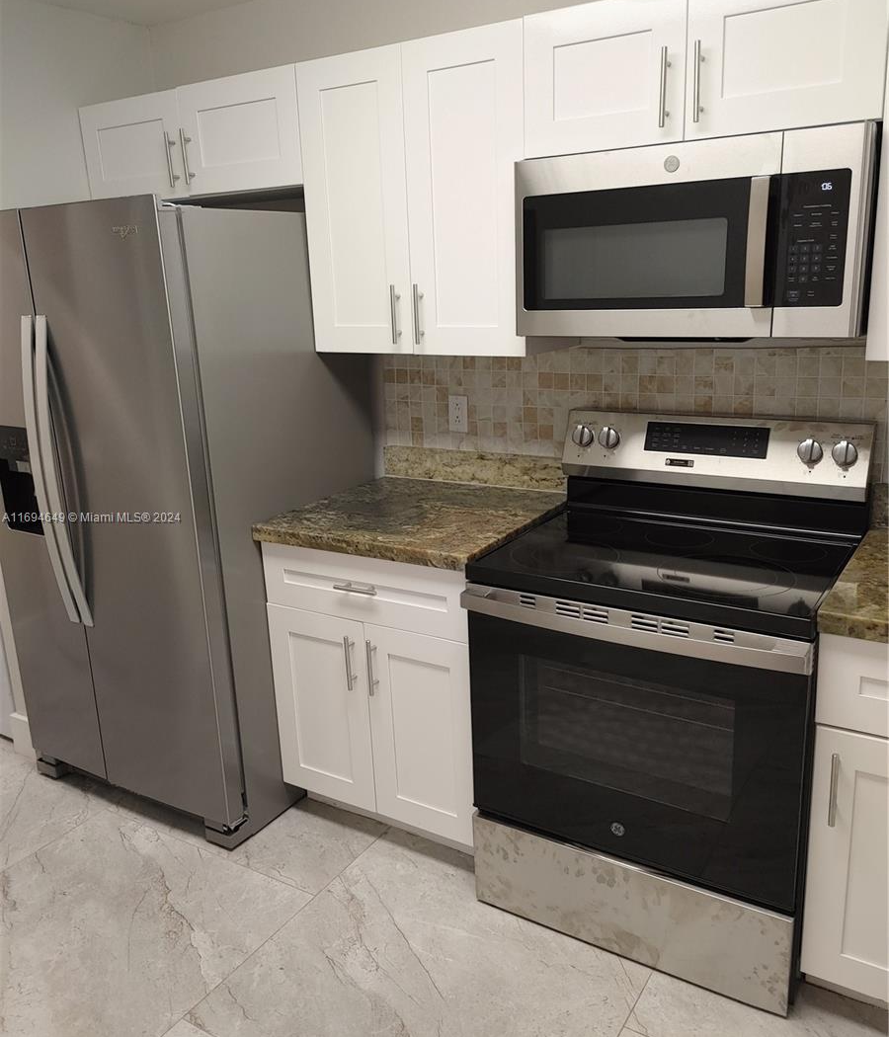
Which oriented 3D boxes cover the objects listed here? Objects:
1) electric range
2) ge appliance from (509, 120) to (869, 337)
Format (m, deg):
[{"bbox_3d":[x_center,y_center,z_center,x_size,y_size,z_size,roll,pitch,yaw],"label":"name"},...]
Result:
[{"bbox_3d":[0.545,0.382,2.182,0.759,1.192,0.680,7,18,31],"label":"electric range"},{"bbox_3d":[0.587,-0.633,2.054,0.752,0.402,0.391,7,18,31],"label":"ge appliance"}]

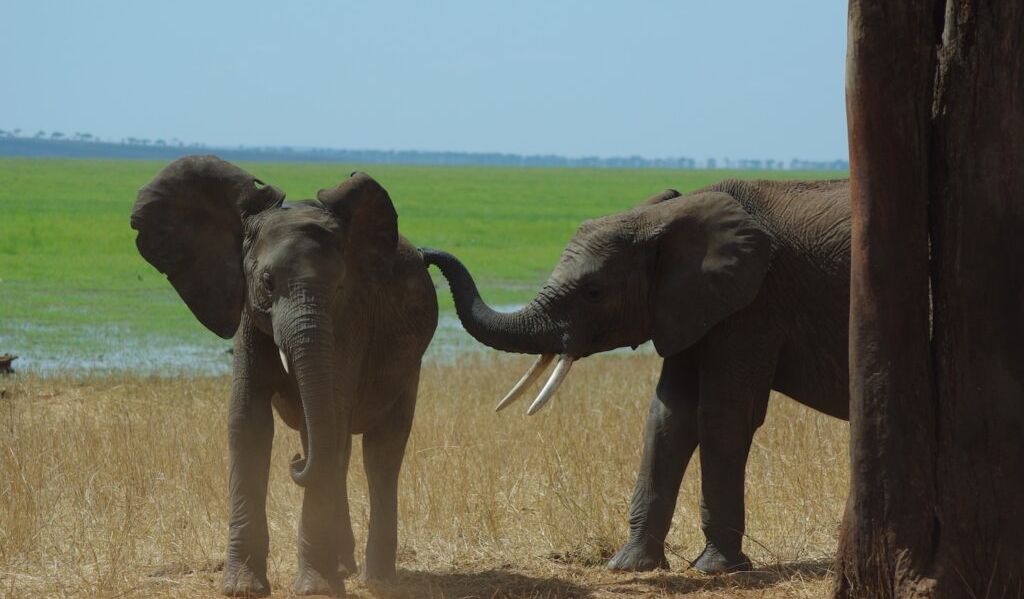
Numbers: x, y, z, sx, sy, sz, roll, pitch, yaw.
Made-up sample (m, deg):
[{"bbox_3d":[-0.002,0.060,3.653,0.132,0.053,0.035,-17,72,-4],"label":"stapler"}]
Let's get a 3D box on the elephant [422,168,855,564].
[{"bbox_3d":[1.200,0.397,28.050,3.400,2.150,1.120,0,2,-17],"label":"elephant"}]

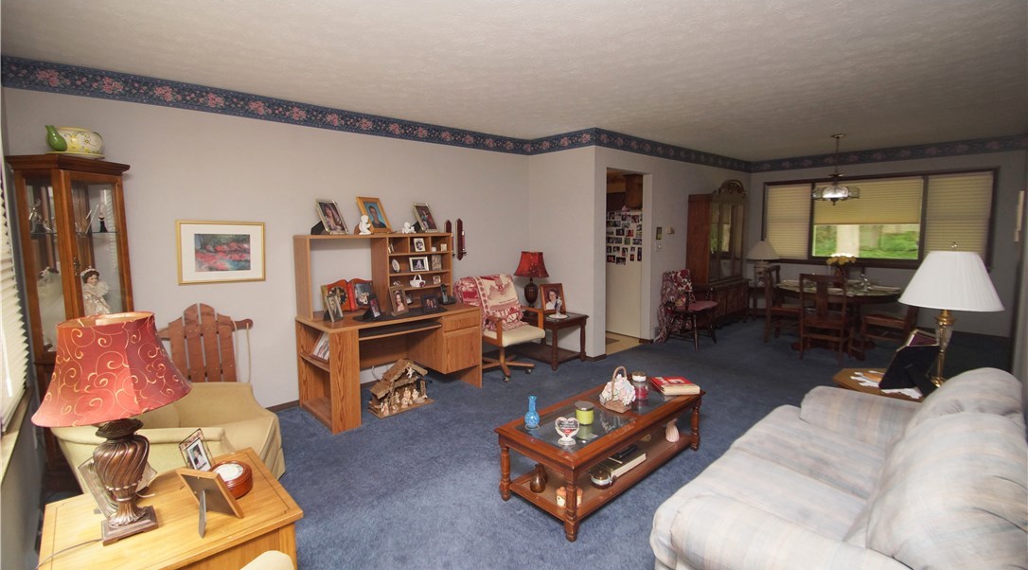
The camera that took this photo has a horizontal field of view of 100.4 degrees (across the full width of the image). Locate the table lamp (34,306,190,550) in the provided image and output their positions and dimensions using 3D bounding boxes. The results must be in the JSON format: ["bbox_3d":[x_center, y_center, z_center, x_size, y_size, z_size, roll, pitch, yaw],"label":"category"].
[{"bbox_3d":[-1.283,0.450,1.376,0.370,0.700,0.370,-8,10,-41],"label":"table lamp"}]

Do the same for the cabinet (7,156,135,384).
[{"bbox_3d":[-2.440,0.232,2.491,0.330,1.855,0.460,-1,8,-1],"label":"cabinet"}]

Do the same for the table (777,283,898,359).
[{"bbox_3d":[3.791,0.377,5.020,1.270,0.740,1.270,-7,10,-40],"label":"table"}]

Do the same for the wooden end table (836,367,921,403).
[{"bbox_3d":[2.227,0.851,2.449,0.630,0.550,0.630,-7,10,-40],"label":"wooden end table"}]

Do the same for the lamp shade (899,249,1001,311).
[{"bbox_3d":[2.425,-0.034,2.373,0.410,0.295,0.410,-7,10,-40],"label":"lamp shade"}]

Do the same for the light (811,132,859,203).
[{"bbox_3d":[3.686,-1.301,4.891,0.440,0.770,0.440,-7,10,-40],"label":"light"}]

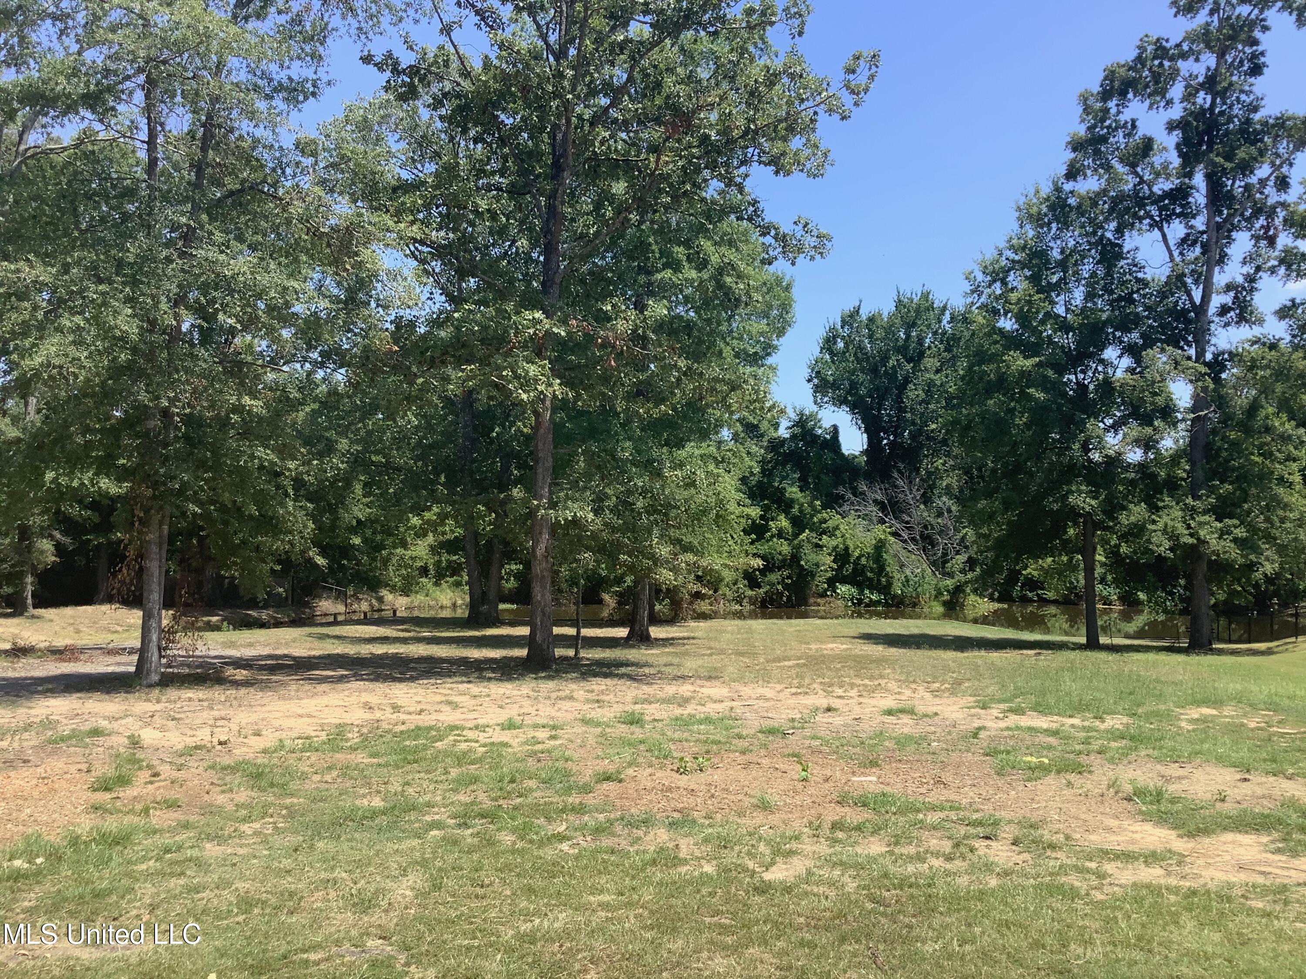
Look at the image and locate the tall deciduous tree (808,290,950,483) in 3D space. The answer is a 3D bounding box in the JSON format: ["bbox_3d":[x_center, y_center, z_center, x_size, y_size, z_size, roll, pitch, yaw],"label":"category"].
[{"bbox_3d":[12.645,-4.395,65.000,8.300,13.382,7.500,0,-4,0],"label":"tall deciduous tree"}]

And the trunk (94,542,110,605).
[{"bbox_3d":[-21.218,3.239,45.000,0.560,2.434,0.520,0,-4,0],"label":"trunk"}]

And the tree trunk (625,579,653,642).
[{"bbox_3d":[-0.322,2.846,27.300,0.580,1.524,0.520,0,-4,0],"label":"tree trunk"}]

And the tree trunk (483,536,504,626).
[{"bbox_3d":[-4.995,2.865,36.700,0.600,2.817,0.540,0,-4,0],"label":"tree trunk"}]

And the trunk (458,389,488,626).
[{"bbox_3d":[-5.620,0.557,36.500,0.800,7.387,0.620,0,-4,0],"label":"trunk"}]

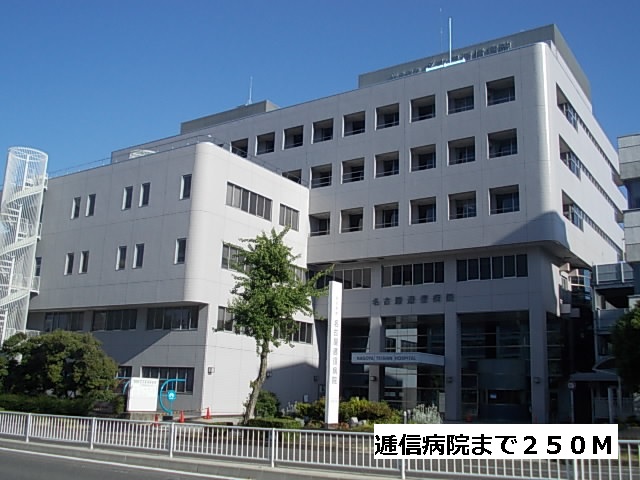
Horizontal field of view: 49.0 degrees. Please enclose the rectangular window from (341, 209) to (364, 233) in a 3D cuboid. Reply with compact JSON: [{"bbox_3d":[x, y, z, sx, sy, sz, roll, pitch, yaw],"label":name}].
[{"bbox_3d":[2.451,-1.439,52.657,1.966,1.778,0.300,-7,-16,34],"label":"rectangular window"}]

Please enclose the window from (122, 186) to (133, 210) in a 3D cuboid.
[{"bbox_3d":[-13.669,-2.948,50.306,0.879,1.666,0.200,-7,-16,34],"label":"window"}]

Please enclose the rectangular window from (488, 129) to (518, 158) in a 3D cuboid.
[{"bbox_3d":[12.400,-6.427,47.599,1.992,1.764,0.250,-7,-16,33],"label":"rectangular window"}]

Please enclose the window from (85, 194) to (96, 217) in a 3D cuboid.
[{"bbox_3d":[-16.752,-2.523,51.628,0.929,1.611,0.250,-7,-16,33],"label":"window"}]

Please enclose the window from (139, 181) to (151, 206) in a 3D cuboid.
[{"bbox_3d":[-12.205,-3.123,49.329,0.854,1.666,0.200,-7,-16,34],"label":"window"}]

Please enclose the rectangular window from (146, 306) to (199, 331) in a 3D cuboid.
[{"bbox_3d":[-9.611,5.171,45.933,4.678,1.503,0.150,-7,-16,33],"label":"rectangular window"}]

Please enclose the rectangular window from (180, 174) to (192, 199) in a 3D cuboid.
[{"bbox_3d":[-8.795,-3.478,46.398,0.929,1.611,0.250,-7,-16,33],"label":"rectangular window"}]

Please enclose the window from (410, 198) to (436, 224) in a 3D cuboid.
[{"bbox_3d":[7.273,-1.978,49.173,2.015,1.812,0.300,-7,-16,33],"label":"window"}]

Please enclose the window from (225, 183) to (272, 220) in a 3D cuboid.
[{"bbox_3d":[-4.899,-2.574,48.844,0.150,1.614,4.955,-7,-16,33],"label":"window"}]

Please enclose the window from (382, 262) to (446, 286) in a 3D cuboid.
[{"bbox_3d":[6.614,2.467,50.096,4.918,1.510,0.200,-7,-16,34],"label":"window"}]

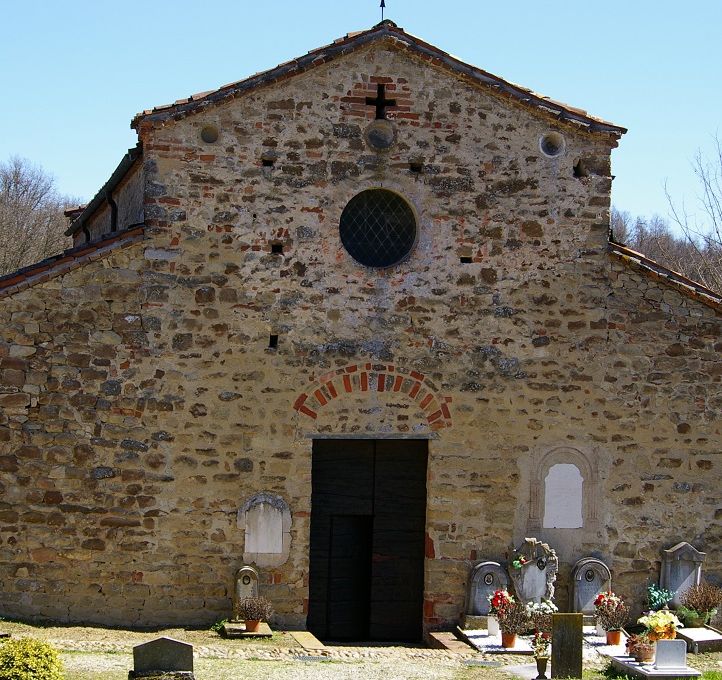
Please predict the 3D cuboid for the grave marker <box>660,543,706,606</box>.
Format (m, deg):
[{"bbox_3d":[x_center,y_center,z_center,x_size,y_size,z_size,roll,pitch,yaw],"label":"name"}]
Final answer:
[{"bbox_3d":[4.902,3.562,32.384,0.670,0.974,0.160,0,1,-10],"label":"grave marker"}]

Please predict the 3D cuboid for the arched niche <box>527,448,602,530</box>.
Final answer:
[{"bbox_3d":[3.068,2.247,32.272,1.092,1.254,0.100,0,1,-10],"label":"arched niche"}]

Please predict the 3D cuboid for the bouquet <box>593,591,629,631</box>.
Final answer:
[{"bbox_3d":[3.633,3.923,30.900,0.522,0.581,0.480,0,1,-10],"label":"bouquet"}]

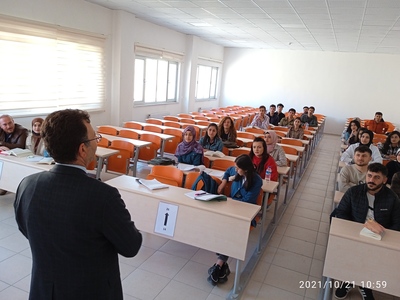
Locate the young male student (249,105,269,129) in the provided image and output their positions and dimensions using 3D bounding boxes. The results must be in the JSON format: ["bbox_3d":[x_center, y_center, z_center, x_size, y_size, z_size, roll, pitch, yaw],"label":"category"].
[{"bbox_3d":[1.483,-0.435,8.229,0.520,1.330,0.750,9,13,23],"label":"young male student"}]

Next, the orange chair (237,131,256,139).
[{"bbox_3d":[0.954,-0.086,6.951,0.460,0.530,0.280,9,13,23],"label":"orange chair"}]

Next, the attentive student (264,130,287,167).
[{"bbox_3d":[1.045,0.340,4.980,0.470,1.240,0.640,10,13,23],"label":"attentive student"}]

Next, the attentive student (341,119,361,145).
[{"bbox_3d":[3.098,0.064,6.602,0.490,1.270,0.620,10,14,23],"label":"attentive student"}]

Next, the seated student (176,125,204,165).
[{"bbox_3d":[-0.214,0.321,4.381,0.500,1.260,0.620,10,14,23],"label":"seated student"}]

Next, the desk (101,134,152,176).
[{"bbox_3d":[-1.632,0.165,5.669,1.580,0.775,0.380,10,14,23],"label":"desk"}]

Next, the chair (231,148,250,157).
[{"bbox_3d":[0.687,0.271,5.242,0.460,0.530,0.280,9,13,23],"label":"chair"}]

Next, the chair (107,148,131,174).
[{"bbox_3d":[-1.334,0.121,5.273,0.460,0.530,0.280,9,13,23],"label":"chair"}]

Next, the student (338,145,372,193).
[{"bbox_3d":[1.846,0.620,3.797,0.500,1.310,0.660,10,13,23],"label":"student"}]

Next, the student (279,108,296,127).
[{"bbox_3d":[2.361,-0.472,8.772,0.500,1.290,0.750,9,13,23],"label":"student"}]

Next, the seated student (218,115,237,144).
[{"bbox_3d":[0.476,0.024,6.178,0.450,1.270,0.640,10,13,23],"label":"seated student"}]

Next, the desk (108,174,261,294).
[{"bbox_3d":[-0.235,0.816,3.303,1.580,0.775,0.380,10,14,23],"label":"desk"}]

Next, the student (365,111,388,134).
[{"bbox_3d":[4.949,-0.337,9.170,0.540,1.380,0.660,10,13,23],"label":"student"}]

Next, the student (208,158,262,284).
[{"bbox_3d":[0.340,0.651,3.252,0.500,1.190,0.750,14,16,37],"label":"student"}]

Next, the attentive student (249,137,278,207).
[{"bbox_3d":[0.722,0.471,4.028,0.480,1.260,0.750,9,13,23],"label":"attentive student"}]

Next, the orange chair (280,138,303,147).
[{"bbox_3d":[1.836,0.059,6.574,0.460,0.530,0.280,9,13,23],"label":"orange chair"}]

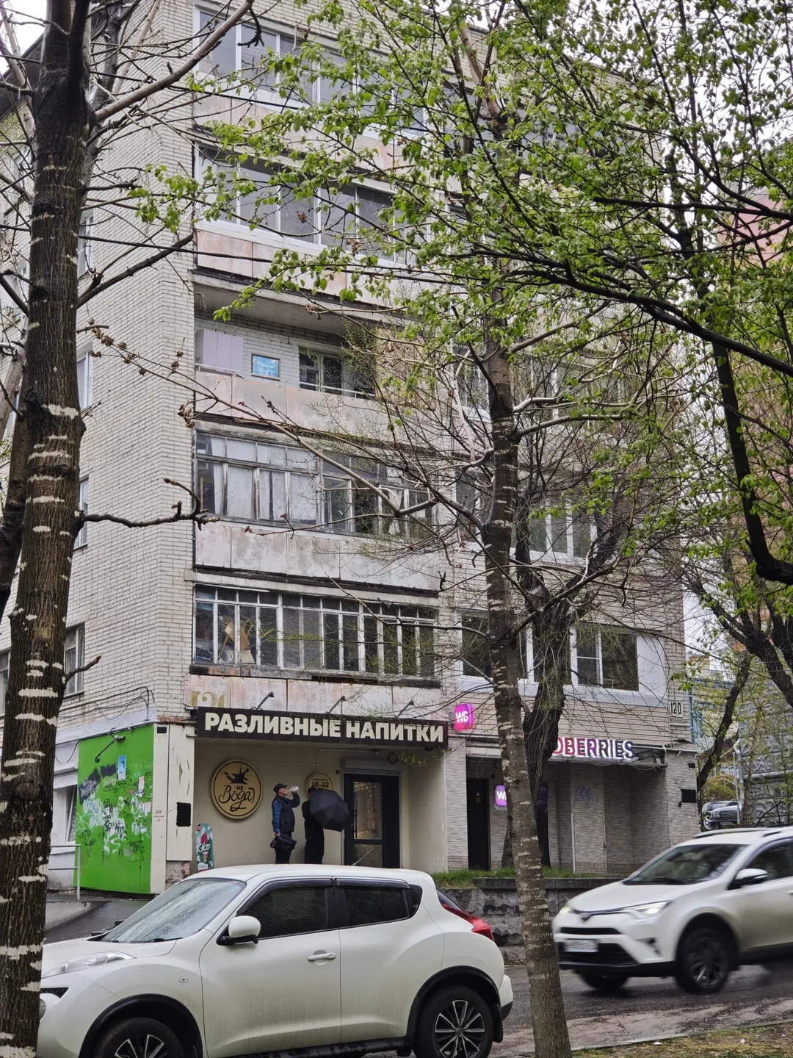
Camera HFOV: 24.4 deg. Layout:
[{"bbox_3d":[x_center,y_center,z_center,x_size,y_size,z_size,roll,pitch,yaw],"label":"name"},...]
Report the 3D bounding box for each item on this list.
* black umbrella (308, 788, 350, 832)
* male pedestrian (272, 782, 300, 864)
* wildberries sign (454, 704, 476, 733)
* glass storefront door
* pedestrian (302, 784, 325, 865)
[{"bbox_3d":[-1.255,5.105,33.288,0.900,0.900,0.560,7,-33,-31],"label":"black umbrella"},{"bbox_3d":[-2.023,5.515,33.287,0.480,1.780,0.520,-4,-13,15],"label":"male pedestrian"},{"bbox_3d":[1.305,3.576,34.786,0.160,0.520,0.480,7,-15,-33],"label":"wildberries sign"},{"bbox_3d":[-0.467,5.728,35.016,1.280,2.070,0.100,7,-15,-33],"label":"glass storefront door"},{"bbox_3d":[-1.485,5.594,33.575,0.520,1.730,0.420,7,-15,-31],"label":"pedestrian"}]

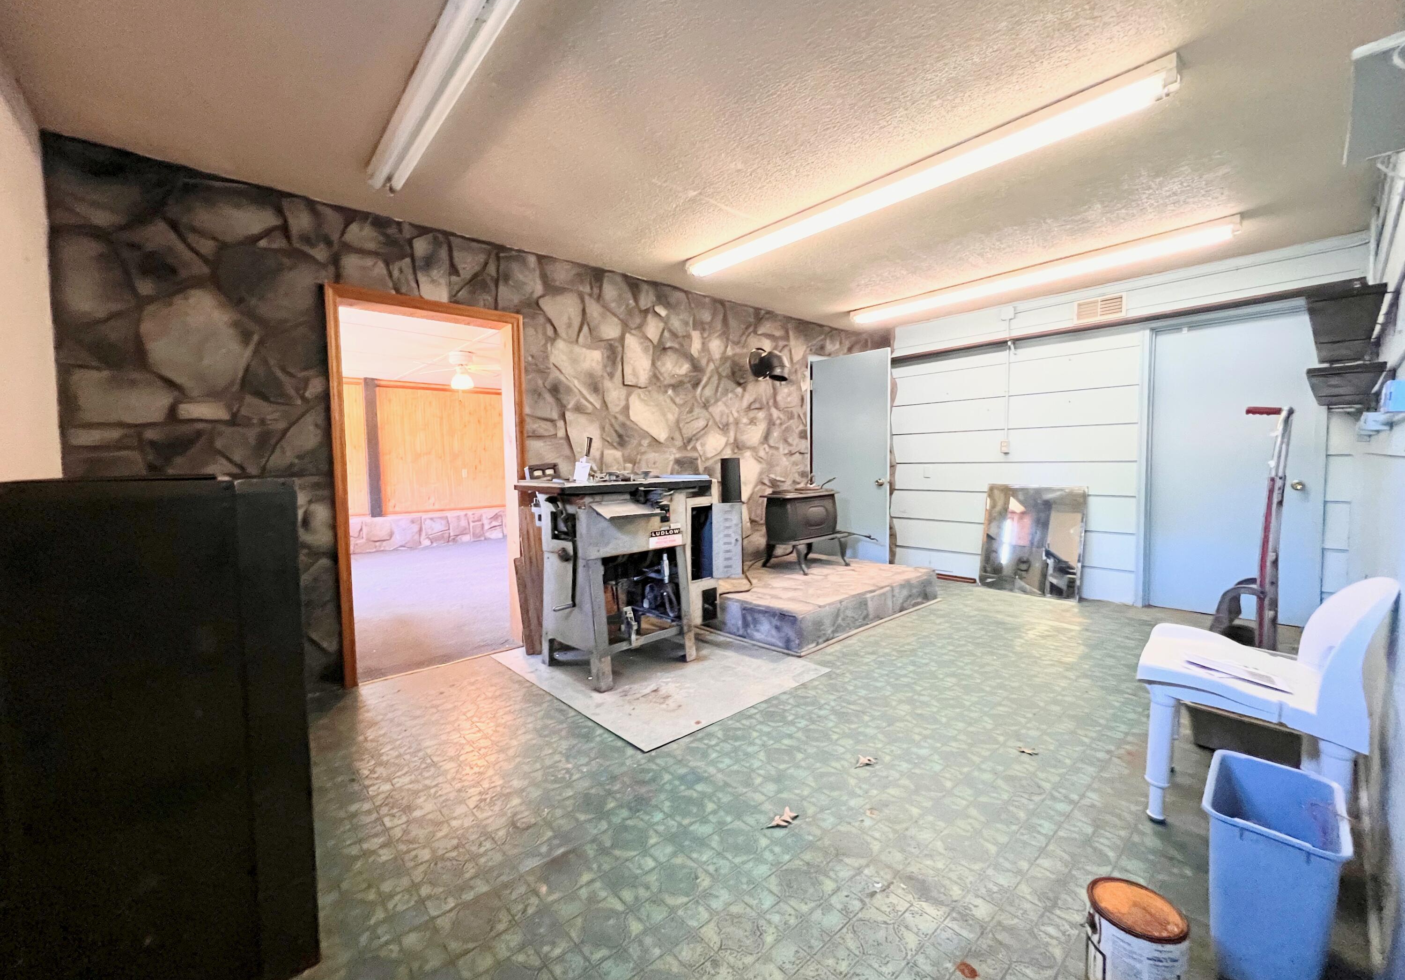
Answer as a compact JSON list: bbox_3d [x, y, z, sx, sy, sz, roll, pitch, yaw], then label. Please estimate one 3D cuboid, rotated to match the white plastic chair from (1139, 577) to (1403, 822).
[{"bbox_3d":[1.714,0.638,1.634,0.490,0.800,0.520,-4,4,-42],"label":"white plastic chair"}]

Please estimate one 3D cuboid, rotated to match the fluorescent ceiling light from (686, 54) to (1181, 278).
[{"bbox_3d":[0.766,-1.427,2.641,0.115,0.100,2.430,-4,4,-44],"label":"fluorescent ceiling light"}]

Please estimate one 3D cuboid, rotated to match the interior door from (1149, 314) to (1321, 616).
[{"bbox_3d":[3.678,-0.131,3.684,0.050,2.060,0.830,-4,4,-42],"label":"interior door"}]

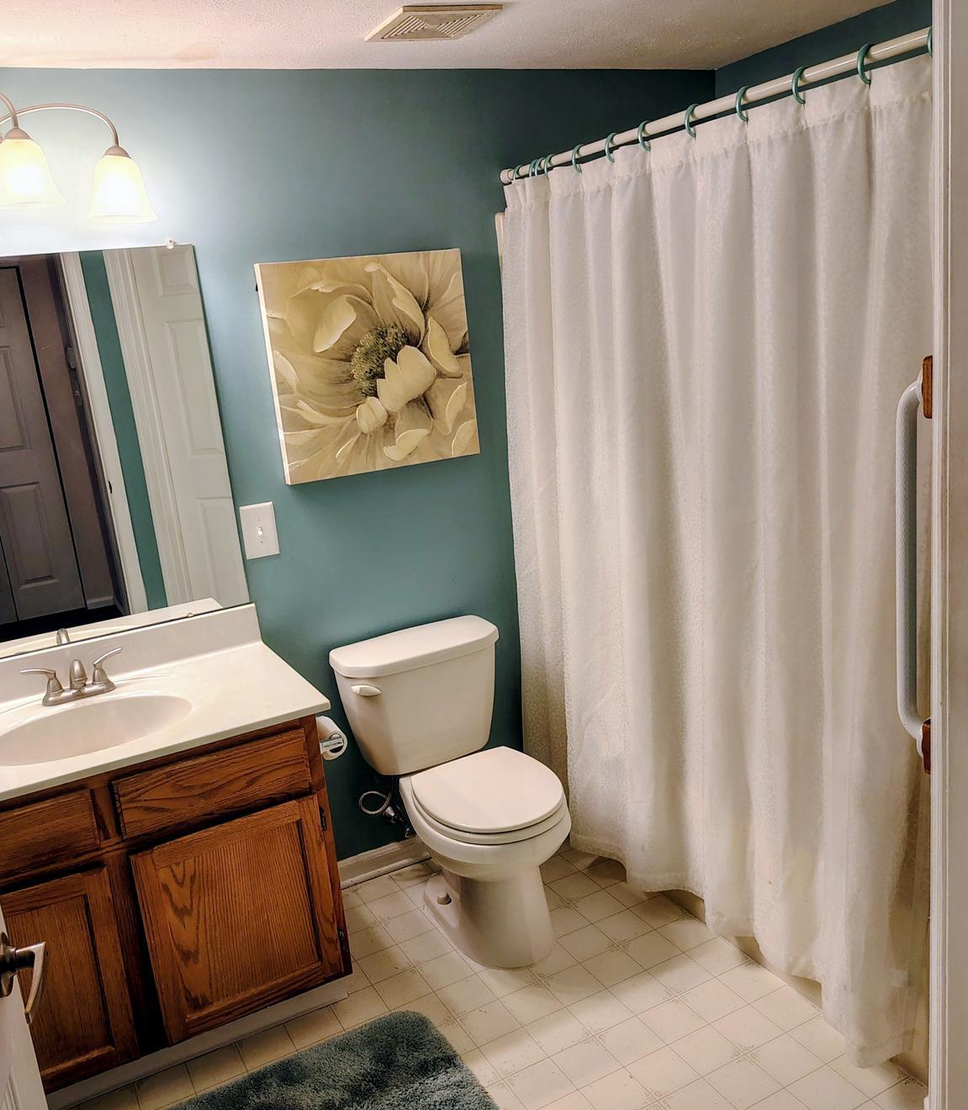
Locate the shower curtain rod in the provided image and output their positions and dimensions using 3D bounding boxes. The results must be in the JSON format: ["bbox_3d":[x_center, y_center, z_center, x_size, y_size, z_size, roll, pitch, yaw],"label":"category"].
[{"bbox_3d":[0.414,-0.938,1.928,0.035,0.035,1.500,-12,17,-26],"label":"shower curtain rod"}]

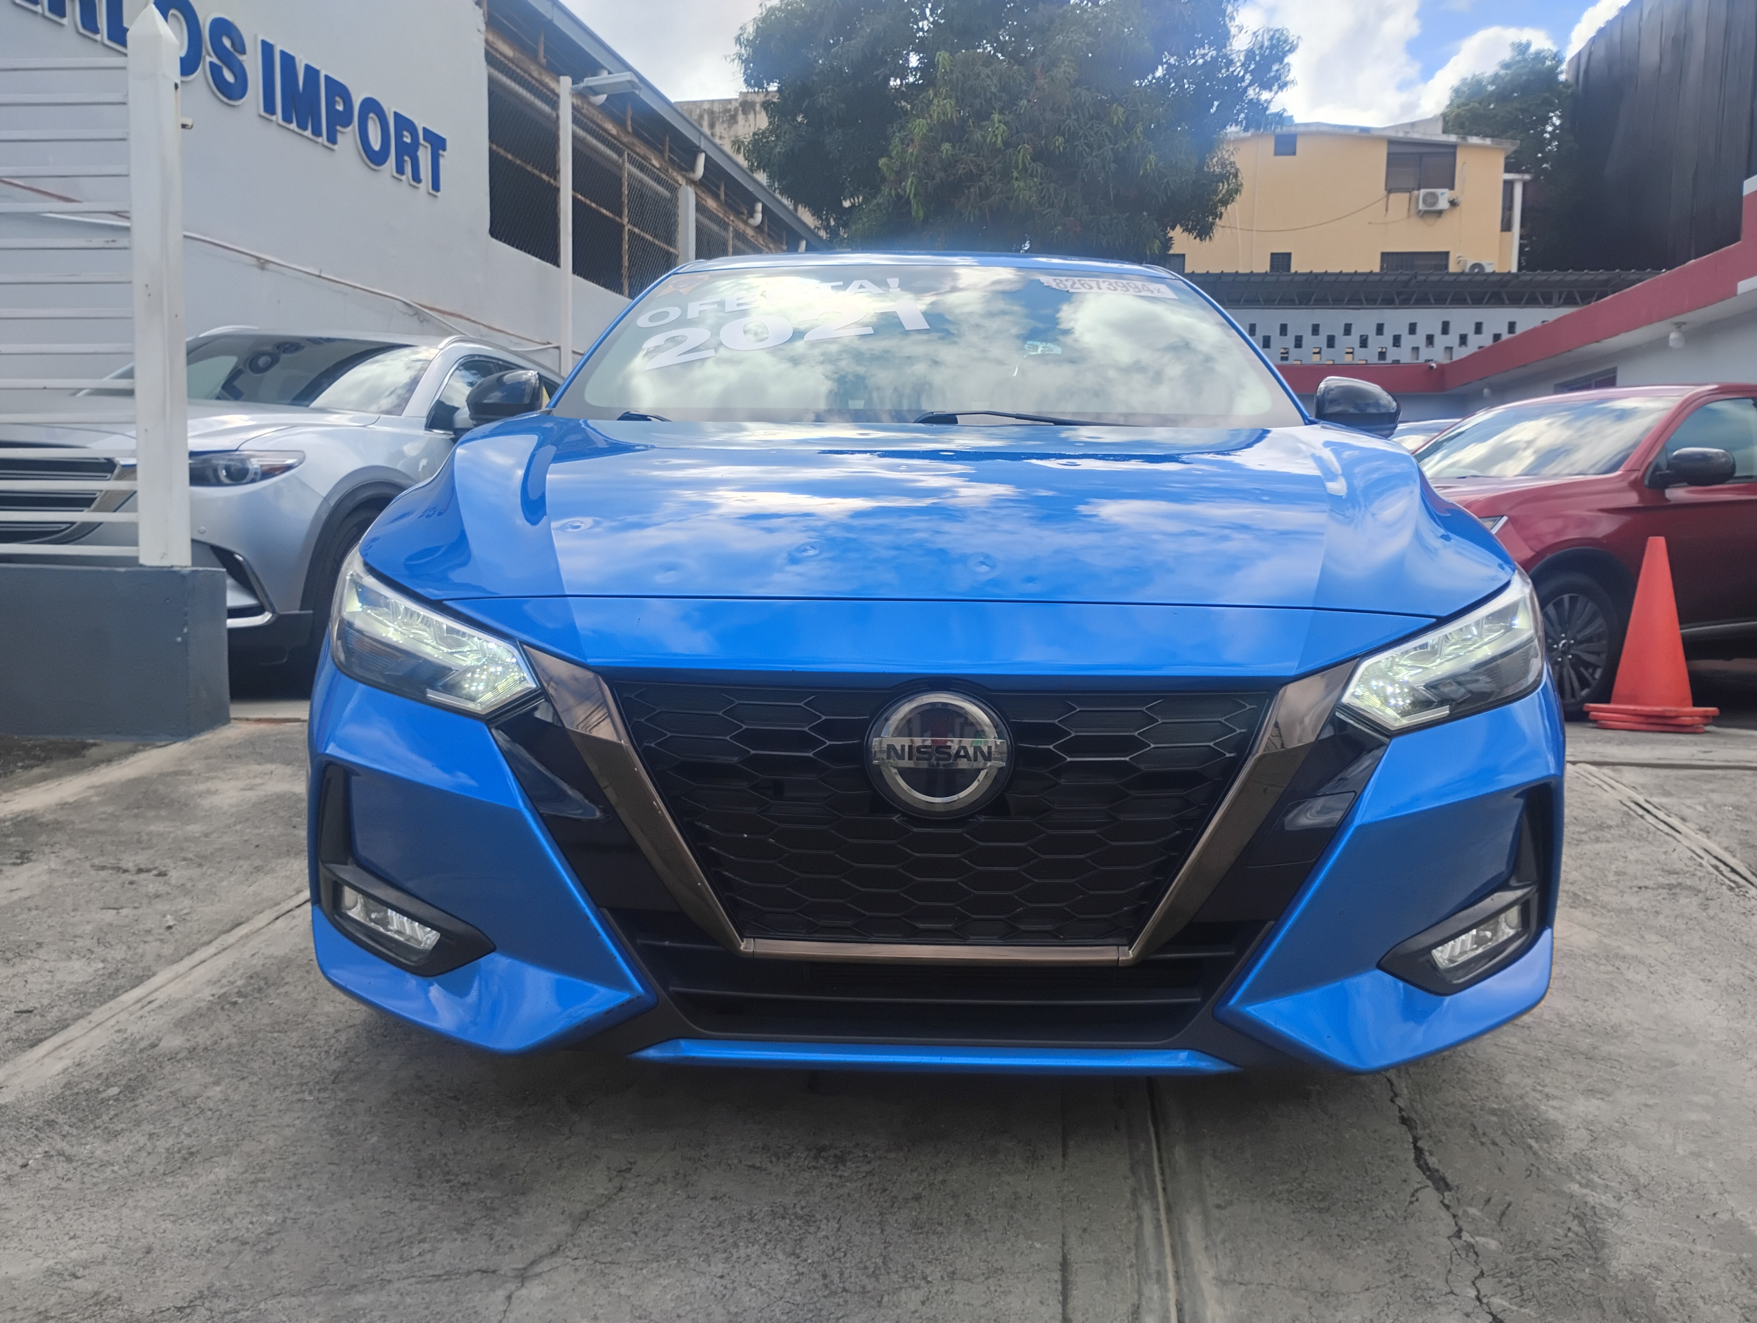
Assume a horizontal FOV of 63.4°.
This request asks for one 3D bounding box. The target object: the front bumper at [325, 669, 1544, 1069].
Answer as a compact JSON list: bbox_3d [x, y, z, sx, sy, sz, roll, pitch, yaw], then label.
[{"bbox_3d":[0.069,0.220,1.732,1.786,0.480,0.550,1,7,2],"label":"front bumper"}]

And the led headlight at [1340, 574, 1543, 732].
[{"bbox_3d":[0.723,-0.023,1.809,0.385,0.180,0.440,1,7,2],"label":"led headlight"}]

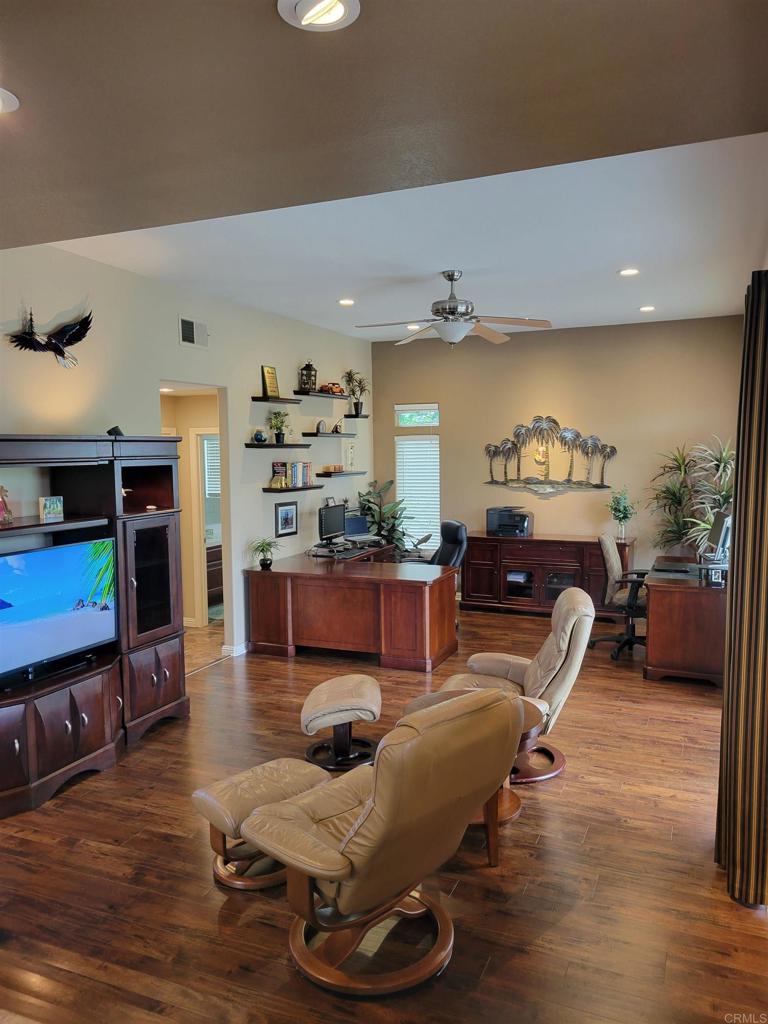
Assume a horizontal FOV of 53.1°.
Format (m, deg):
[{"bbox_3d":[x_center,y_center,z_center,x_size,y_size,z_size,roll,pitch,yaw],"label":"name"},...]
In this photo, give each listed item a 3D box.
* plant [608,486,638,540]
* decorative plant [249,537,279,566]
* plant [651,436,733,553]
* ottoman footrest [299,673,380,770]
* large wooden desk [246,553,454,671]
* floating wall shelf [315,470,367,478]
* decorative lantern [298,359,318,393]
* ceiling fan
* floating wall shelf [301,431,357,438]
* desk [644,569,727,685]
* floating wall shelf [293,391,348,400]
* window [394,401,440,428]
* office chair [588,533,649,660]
[{"bbox_3d":[2.554,0.032,8.213,0.310,0.555,0.310,1,5,23],"label":"plant"},{"bbox_3d":[-1.092,0.380,7.066,0.250,0.280,0.250,0,5,0],"label":"decorative plant"},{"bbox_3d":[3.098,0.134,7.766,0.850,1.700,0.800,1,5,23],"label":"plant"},{"bbox_3d":[-0.250,1.270,4.661,0.460,0.425,0.530,-1,5,0],"label":"ottoman footrest"},{"bbox_3d":[-0.274,0.899,6.977,1.780,0.755,0.790,2,5,23],"label":"large wooden desk"},{"bbox_3d":[-0.464,-0.426,8.748,0.195,0.044,0.914,1,5,23],"label":"floating wall shelf"},{"bbox_3d":[-0.760,-1.374,7.782,0.130,0.300,0.130,1,5,23],"label":"decorative lantern"},{"bbox_3d":[0.503,-1.489,5.641,1.450,0.550,1.420,0,5,5],"label":"ceiling fan"},{"bbox_3d":[-0.580,-0.837,8.457,0.195,0.044,0.920,1,5,23],"label":"floating wall shelf"},{"bbox_3d":[2.609,0.878,6.580,0.640,0.770,1.530,1,5,23],"label":"desk"},{"bbox_3d":[-0.652,-1.248,8.265,0.195,0.046,0.914,1,5,23],"label":"floating wall shelf"},{"bbox_3d":[0.405,-1.174,9.419,0.585,0.310,0.090,2,5,23],"label":"window"},{"bbox_3d":[2.230,0.732,6.950,0.660,1.050,0.640,1,5,11],"label":"office chair"}]

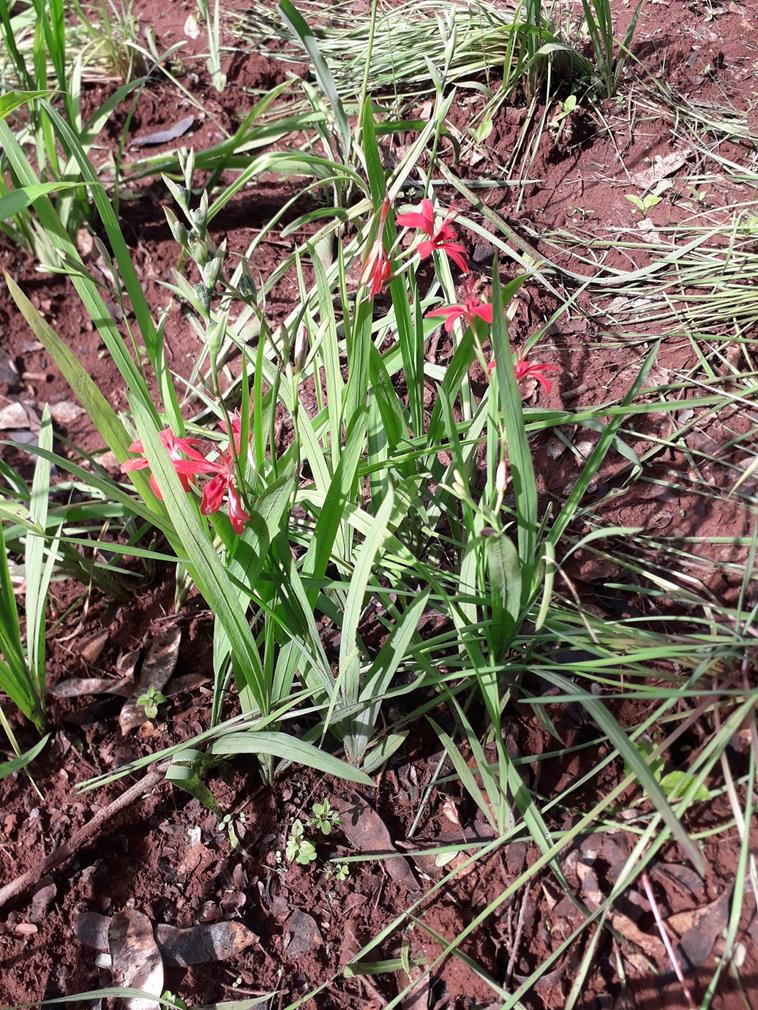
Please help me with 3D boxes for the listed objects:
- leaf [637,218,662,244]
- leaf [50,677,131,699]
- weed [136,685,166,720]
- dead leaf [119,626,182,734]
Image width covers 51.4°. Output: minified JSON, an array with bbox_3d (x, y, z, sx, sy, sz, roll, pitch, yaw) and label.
[{"bbox_3d":[0.377,-0.381,1.096,0.022,0.012,0.058,-11,51,-9],"label":"leaf"},{"bbox_3d":[-0.237,0.150,0.646,0.064,0.014,0.019,-5,50,-4],"label":"leaf"},{"bbox_3d":[-0.183,0.160,0.634,0.024,0.018,0.022,0,50,0],"label":"weed"},{"bbox_3d":[-0.188,0.143,0.650,0.026,0.020,0.094,11,51,9],"label":"dead leaf"}]

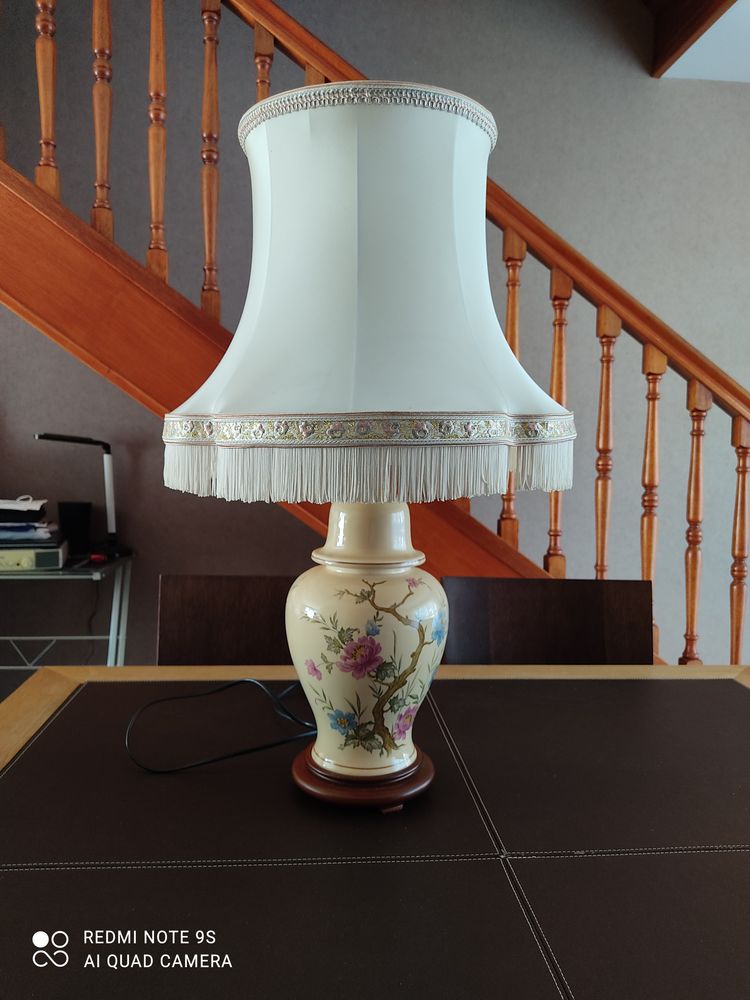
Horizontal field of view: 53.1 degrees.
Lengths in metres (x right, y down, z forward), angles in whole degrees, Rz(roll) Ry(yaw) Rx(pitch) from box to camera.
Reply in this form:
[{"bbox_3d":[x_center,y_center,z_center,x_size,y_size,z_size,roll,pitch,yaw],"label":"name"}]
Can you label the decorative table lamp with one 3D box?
[{"bbox_3d":[-0.008,-0.038,0.935,0.490,0.780,0.490,1,3,0],"label":"decorative table lamp"}]

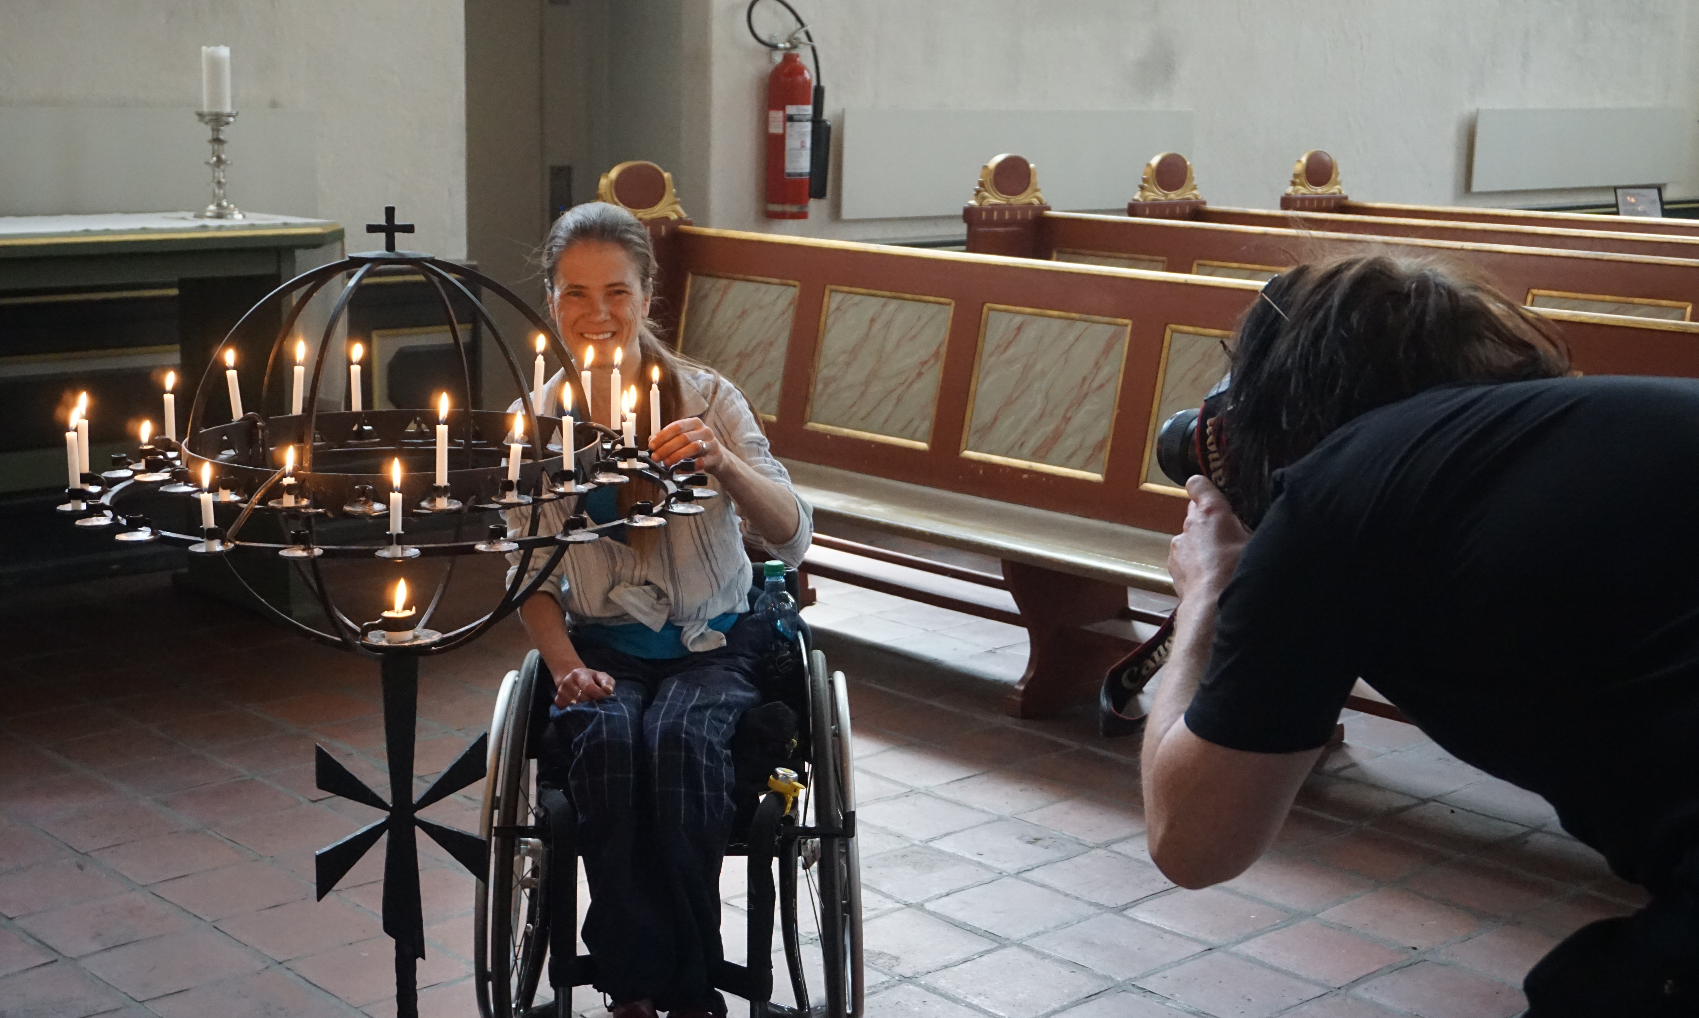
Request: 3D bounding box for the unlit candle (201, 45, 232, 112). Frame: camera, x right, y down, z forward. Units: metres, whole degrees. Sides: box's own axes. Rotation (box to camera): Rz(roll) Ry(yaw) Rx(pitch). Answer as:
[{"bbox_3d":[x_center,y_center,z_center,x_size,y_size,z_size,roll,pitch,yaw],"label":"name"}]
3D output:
[{"bbox_3d":[-1.732,-1.177,6.200,0.076,0.188,0.076,-8,14,-43],"label":"unlit candle"}]

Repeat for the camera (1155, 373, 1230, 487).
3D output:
[{"bbox_3d":[0.374,-0.067,2.103,0.142,0.110,0.165,-5,6,-30],"label":"camera"}]

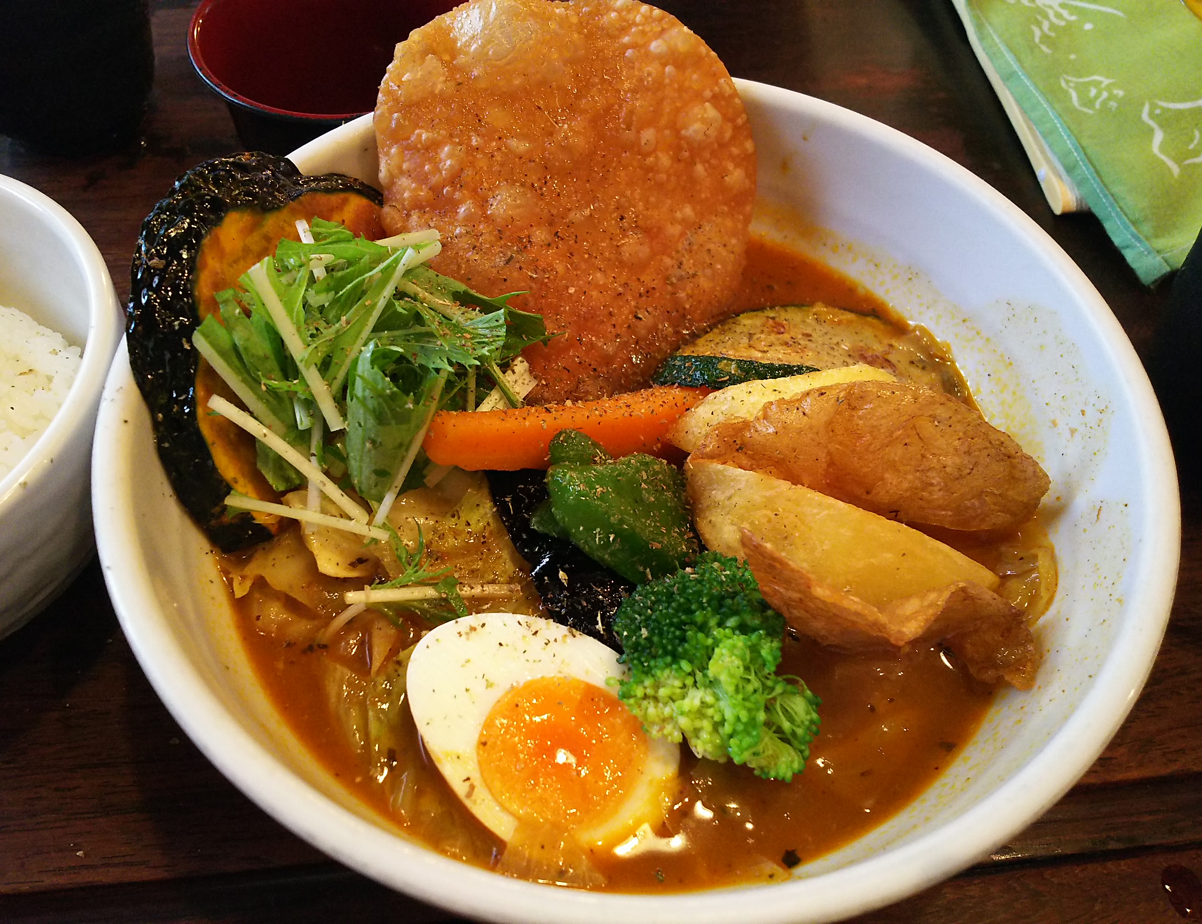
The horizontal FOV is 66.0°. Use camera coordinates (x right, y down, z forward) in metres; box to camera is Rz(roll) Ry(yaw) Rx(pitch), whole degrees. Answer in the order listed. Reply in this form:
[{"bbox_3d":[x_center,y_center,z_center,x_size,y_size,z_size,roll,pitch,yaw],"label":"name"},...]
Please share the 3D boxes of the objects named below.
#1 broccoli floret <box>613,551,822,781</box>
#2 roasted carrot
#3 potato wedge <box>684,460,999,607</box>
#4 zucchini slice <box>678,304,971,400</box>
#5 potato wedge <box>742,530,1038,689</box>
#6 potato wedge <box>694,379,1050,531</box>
[{"bbox_3d":[0.022,0.040,0.180,0.040,0.035,0.039,1,56,-1],"label":"broccoli floret"},{"bbox_3d":[-0.006,-0.008,0.214,0.068,0.015,0.016,-5,56,-5],"label":"roasted carrot"},{"bbox_3d":[0.053,0.017,0.202,0.071,0.023,0.027,16,56,-4],"label":"potato wedge"},{"bbox_3d":[0.055,-0.020,0.233,0.076,0.012,0.048,5,55,-5],"label":"zucchini slice"},{"bbox_3d":[0.059,0.031,0.193,0.061,0.022,0.025,20,57,5],"label":"potato wedge"},{"bbox_3d":[0.062,0.000,0.208,0.081,0.026,0.030,5,55,-6],"label":"potato wedge"}]

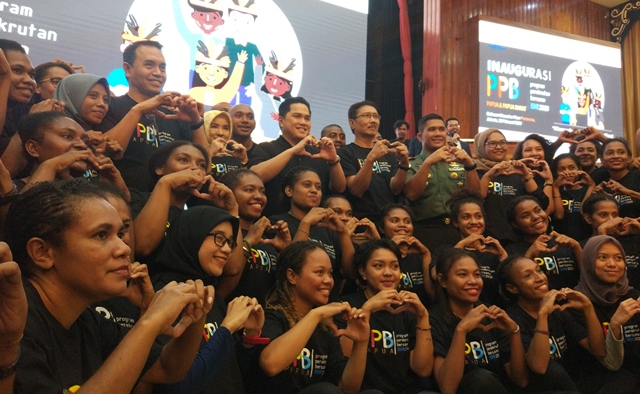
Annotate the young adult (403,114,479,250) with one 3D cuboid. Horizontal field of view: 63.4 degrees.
[{"bbox_3d":[0.790,0.306,3.279,0.500,1.740,0.400,5,-7,-18],"label":"young adult"}]

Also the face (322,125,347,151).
[{"bbox_3d":[0.099,-0.398,3.520,0.160,0.215,0.170,7,-10,-28],"label":"face"}]

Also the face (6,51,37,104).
[{"bbox_3d":[-1.128,-0.458,1.950,0.160,0.210,0.145,0,-7,15],"label":"face"}]

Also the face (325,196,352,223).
[{"bbox_3d":[0.101,0.084,2.820,0.155,0.205,0.170,6,-8,-26],"label":"face"}]

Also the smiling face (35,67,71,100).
[{"bbox_3d":[-1.256,-0.532,2.450,0.170,0.200,0.150,0,-7,18],"label":"smiling face"}]

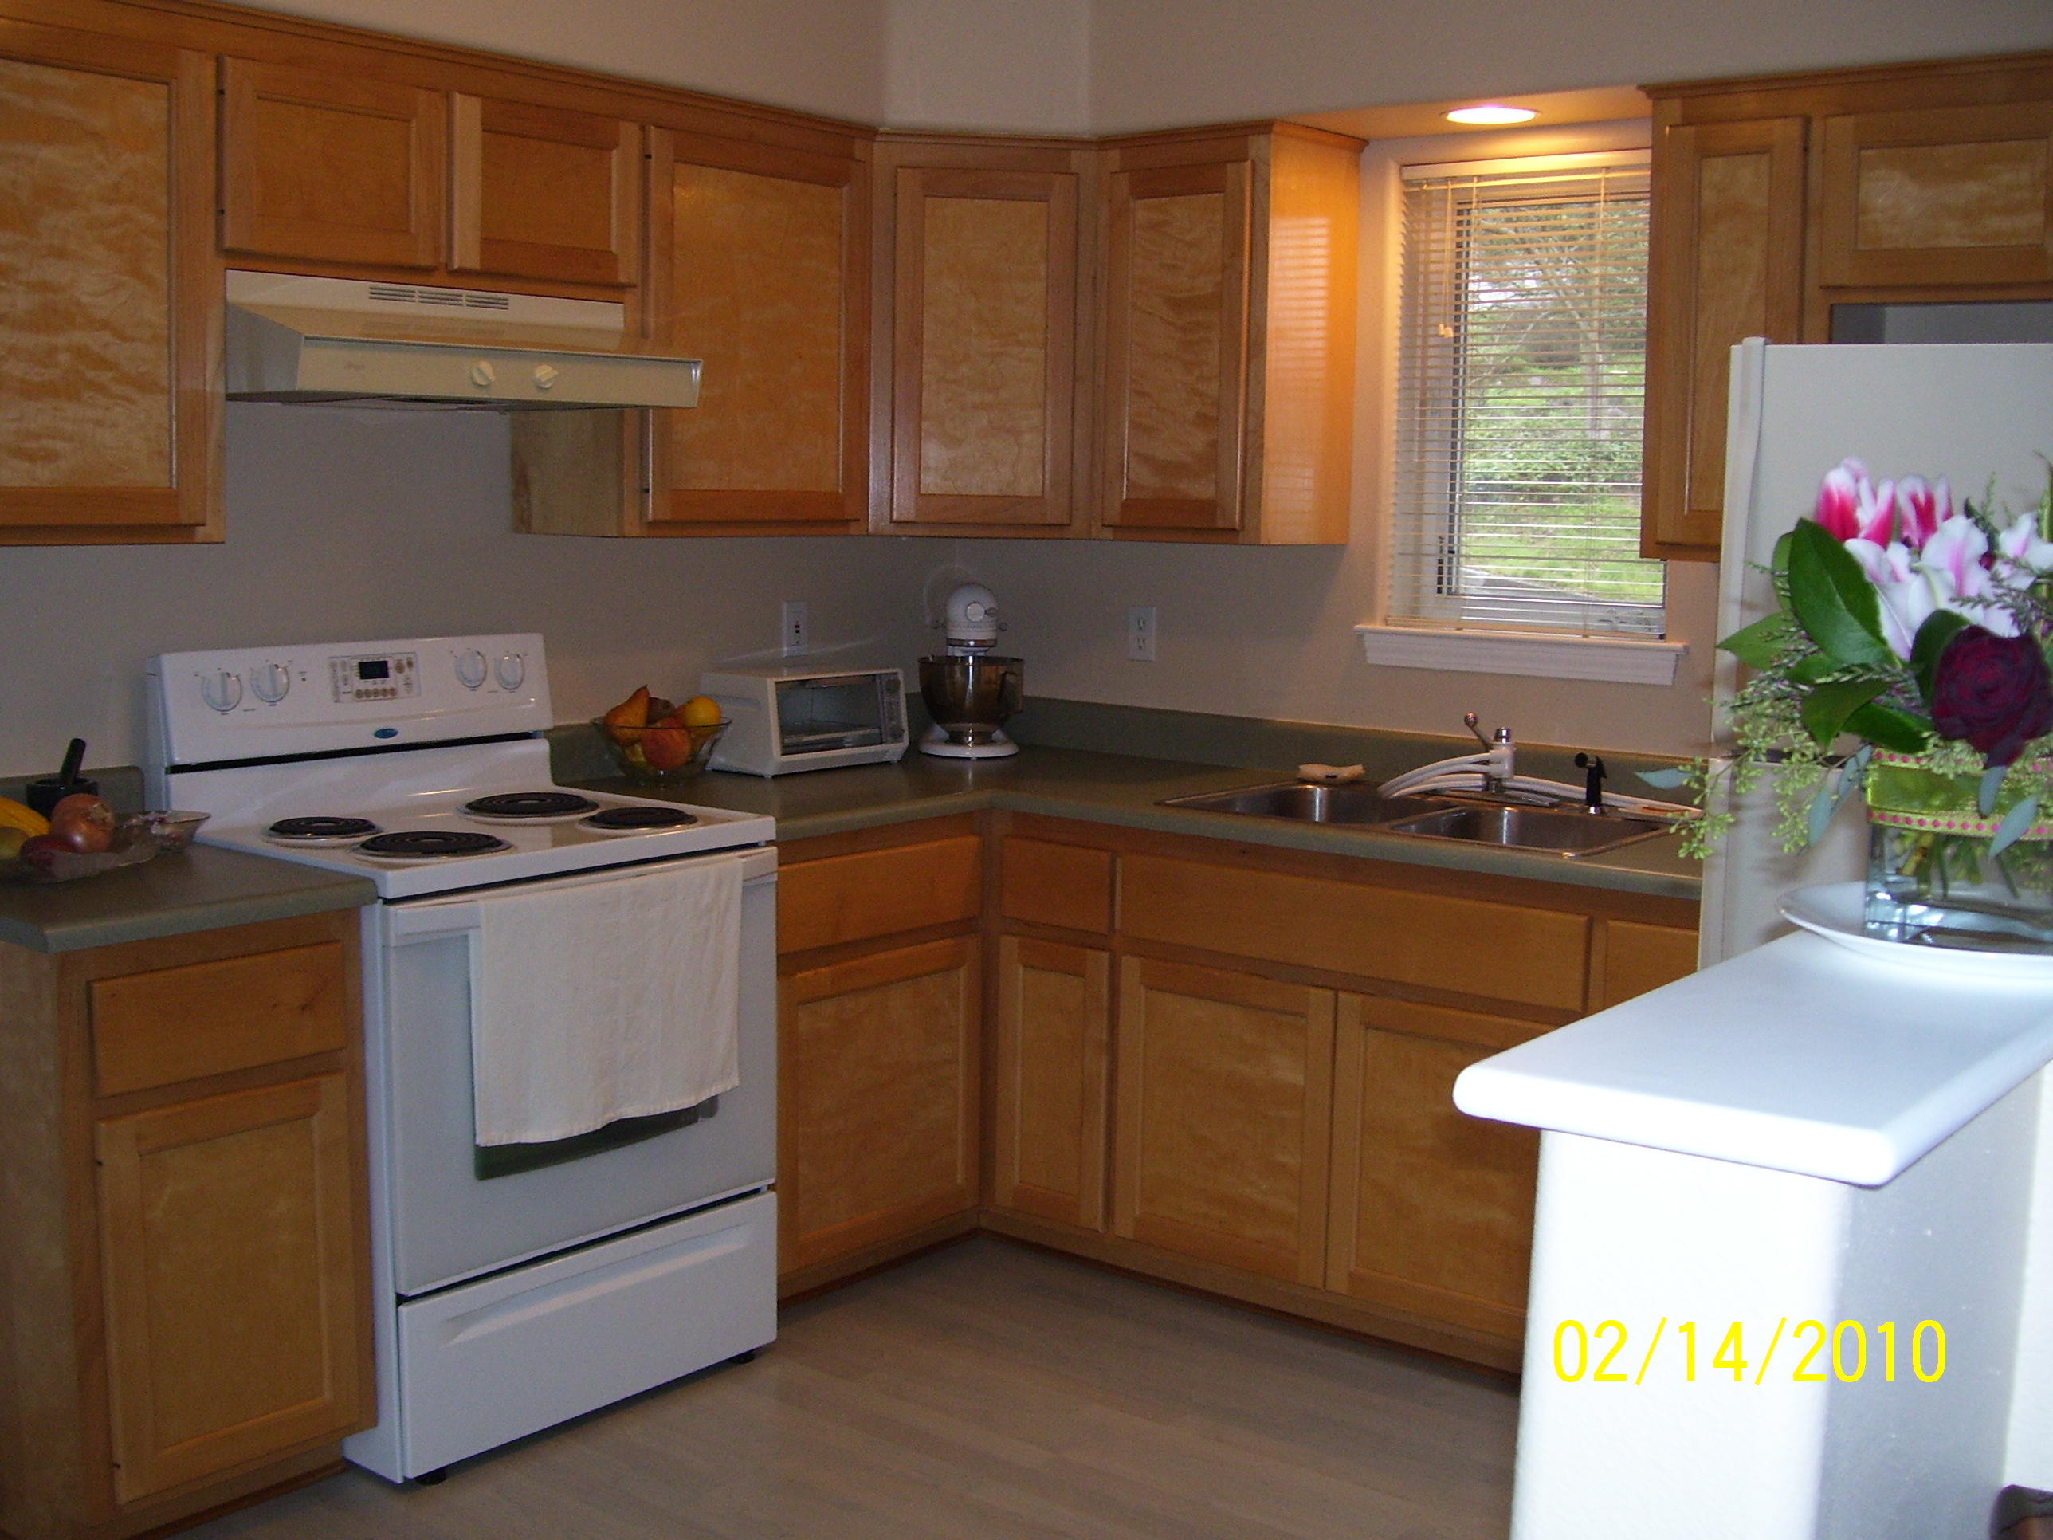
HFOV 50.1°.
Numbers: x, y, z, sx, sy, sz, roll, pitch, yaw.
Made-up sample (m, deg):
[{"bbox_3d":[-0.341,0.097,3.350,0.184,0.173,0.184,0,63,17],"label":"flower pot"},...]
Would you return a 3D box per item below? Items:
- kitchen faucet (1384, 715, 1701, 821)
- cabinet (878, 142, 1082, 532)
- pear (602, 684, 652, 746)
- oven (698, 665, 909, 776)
[{"bbox_3d":[0.911,-0.008,4.008,0.560,0.163,0.185,7,9,39],"label":"kitchen faucet"},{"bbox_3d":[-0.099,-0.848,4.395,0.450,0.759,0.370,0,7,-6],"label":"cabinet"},{"bbox_3d":[-0.731,-0.101,4.060,0.079,0.118,0.079,25,3,0],"label":"pear"},{"bbox_3d":[-0.443,-0.101,4.420,0.203,0.192,0.375,6,9,39],"label":"oven"}]

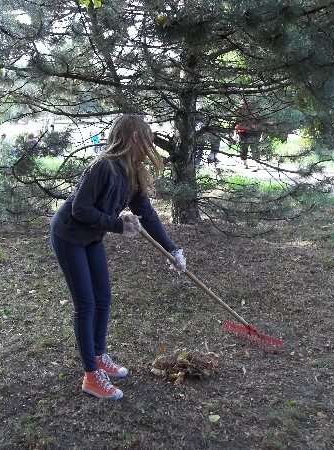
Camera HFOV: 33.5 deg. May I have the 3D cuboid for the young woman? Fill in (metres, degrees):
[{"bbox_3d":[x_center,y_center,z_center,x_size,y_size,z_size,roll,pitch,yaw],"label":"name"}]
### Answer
[{"bbox_3d":[-0.290,0.166,2.957,0.660,1.460,0.520,4,12,21],"label":"young woman"}]

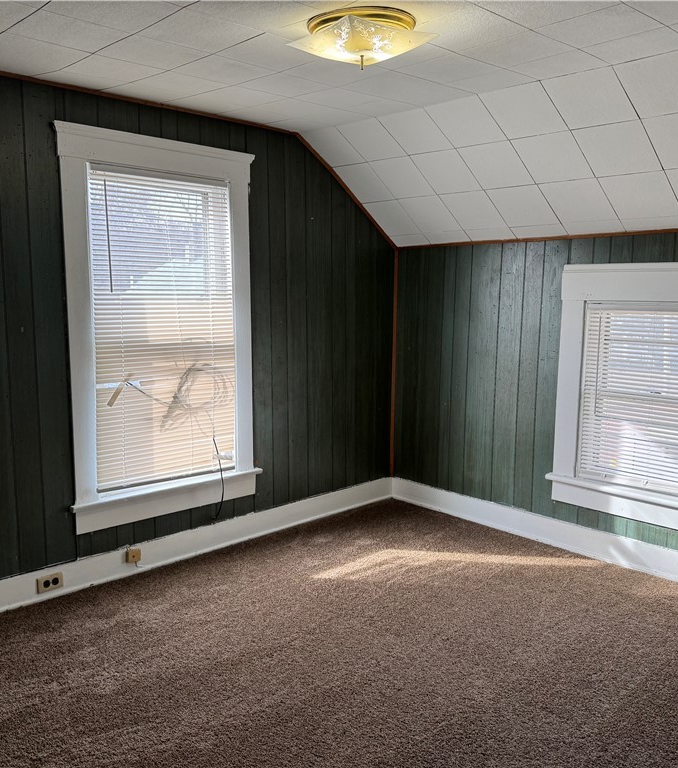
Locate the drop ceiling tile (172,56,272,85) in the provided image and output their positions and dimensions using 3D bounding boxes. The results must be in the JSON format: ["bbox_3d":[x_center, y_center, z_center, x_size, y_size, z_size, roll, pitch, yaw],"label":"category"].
[{"bbox_3d":[-0.442,-1.214,2.740,0.303,0.015,0.305,-8,11,-43],"label":"drop ceiling tile"}]

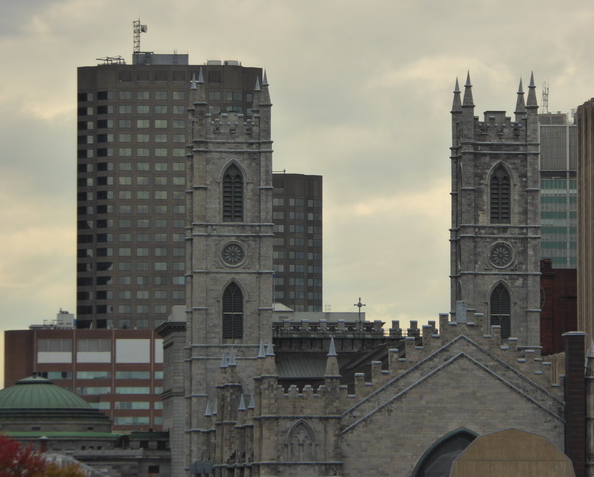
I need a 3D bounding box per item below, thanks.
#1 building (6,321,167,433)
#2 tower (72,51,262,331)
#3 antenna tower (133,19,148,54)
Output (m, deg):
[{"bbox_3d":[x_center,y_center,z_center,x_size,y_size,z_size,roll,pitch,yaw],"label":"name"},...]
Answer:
[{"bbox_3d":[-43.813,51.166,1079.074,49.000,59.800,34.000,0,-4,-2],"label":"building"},{"bbox_3d":[-33.552,21.393,1213.502,48.500,138.100,40.000,0,-4,-4],"label":"tower"},{"bbox_3d":[-41.457,-53.510,1216.781,3.500,9.500,2.400,0,-4,-4],"label":"antenna tower"}]

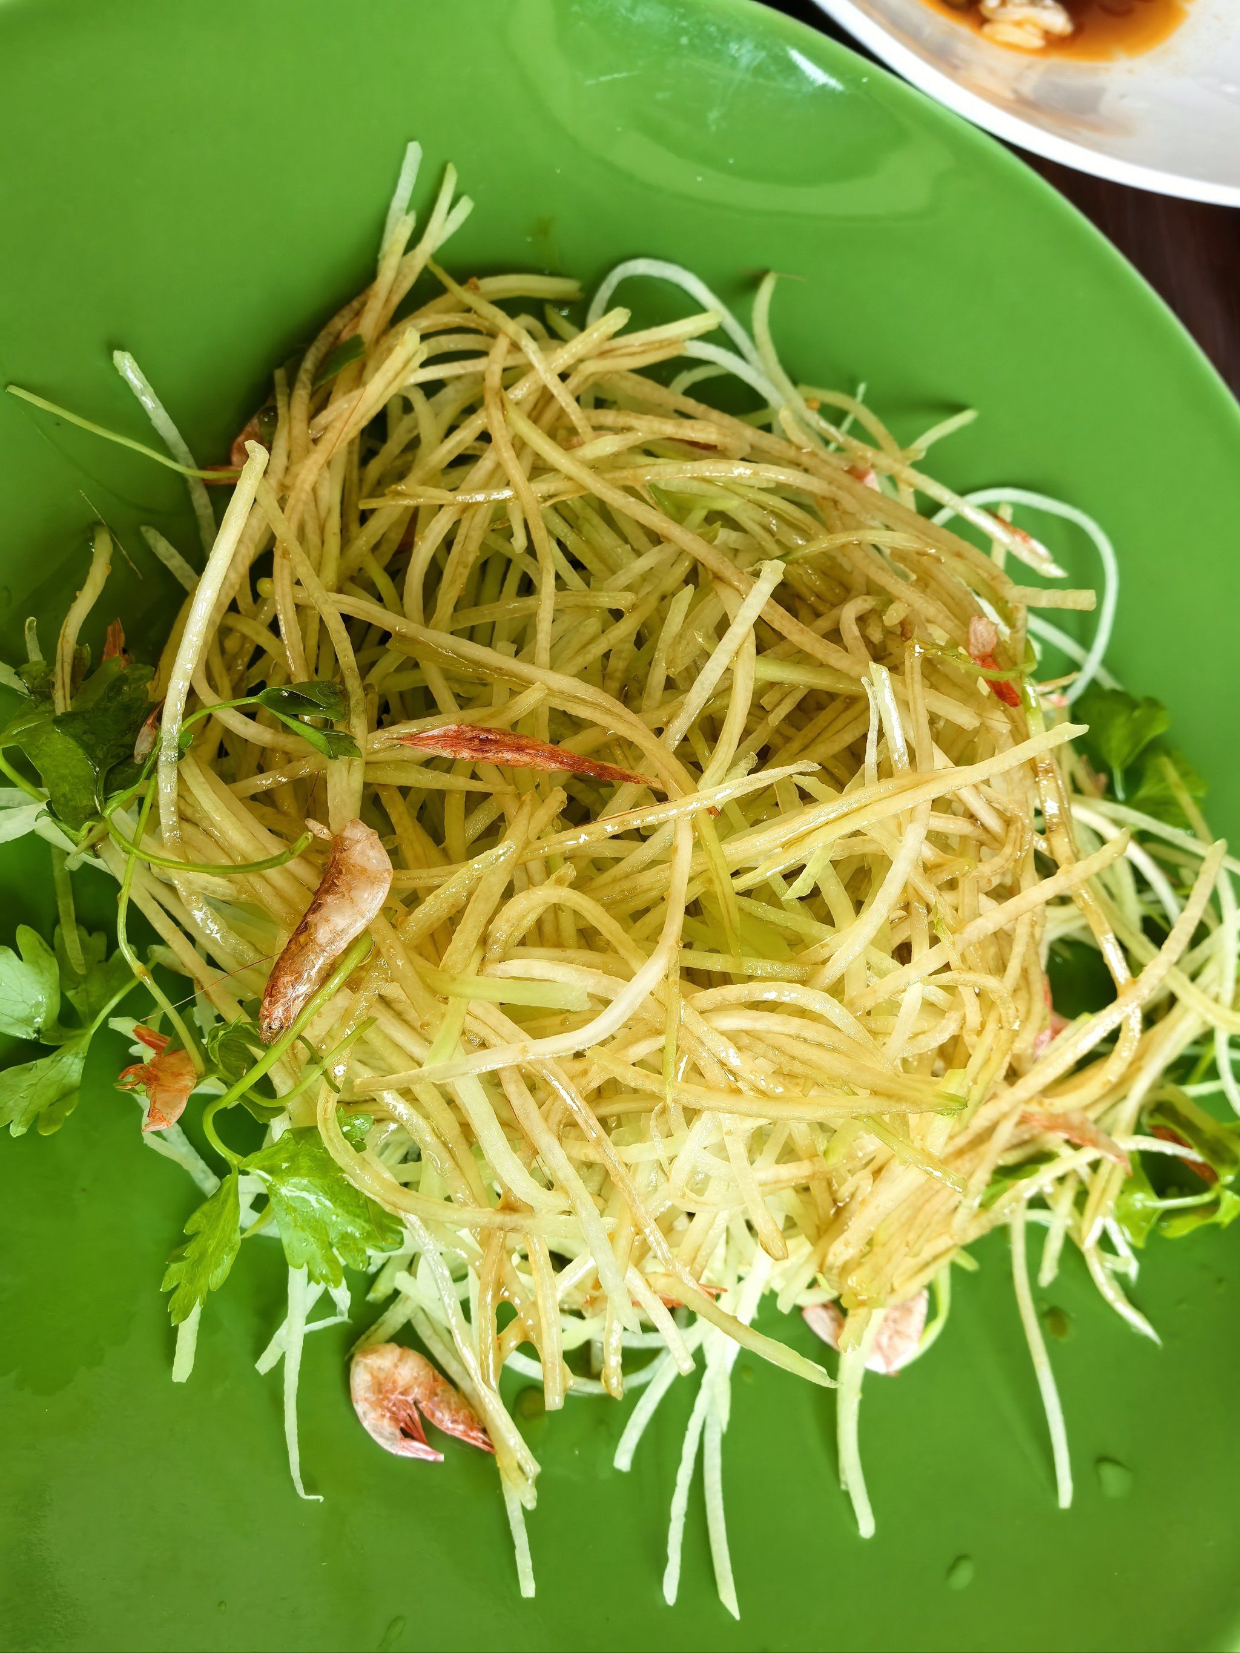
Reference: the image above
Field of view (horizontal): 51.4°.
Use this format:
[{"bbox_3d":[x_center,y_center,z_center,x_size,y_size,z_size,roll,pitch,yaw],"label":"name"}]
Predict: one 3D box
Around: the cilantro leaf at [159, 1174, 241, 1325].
[{"bbox_3d":[-0.071,0.071,0.220,0.011,0.009,0.026,22,77,4],"label":"cilantro leaf"}]

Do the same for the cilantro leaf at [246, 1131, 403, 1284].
[{"bbox_3d":[-0.049,0.063,0.215,0.025,0.011,0.020,40,79,8],"label":"cilantro leaf"}]

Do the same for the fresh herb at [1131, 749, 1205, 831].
[{"bbox_3d":[0.104,-0.007,0.243,0.015,0.010,0.013,-30,79,-8],"label":"fresh herb"}]

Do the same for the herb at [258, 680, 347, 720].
[{"bbox_3d":[-0.050,-0.020,0.206,0.014,0.008,0.006,3,76,0],"label":"herb"}]

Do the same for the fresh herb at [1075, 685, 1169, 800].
[{"bbox_3d":[0.093,-0.016,0.240,0.017,0.010,0.020,-3,76,-2],"label":"fresh herb"}]

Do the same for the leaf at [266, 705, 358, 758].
[{"bbox_3d":[-0.049,-0.015,0.205,0.016,0.008,0.006,24,77,5],"label":"leaf"}]

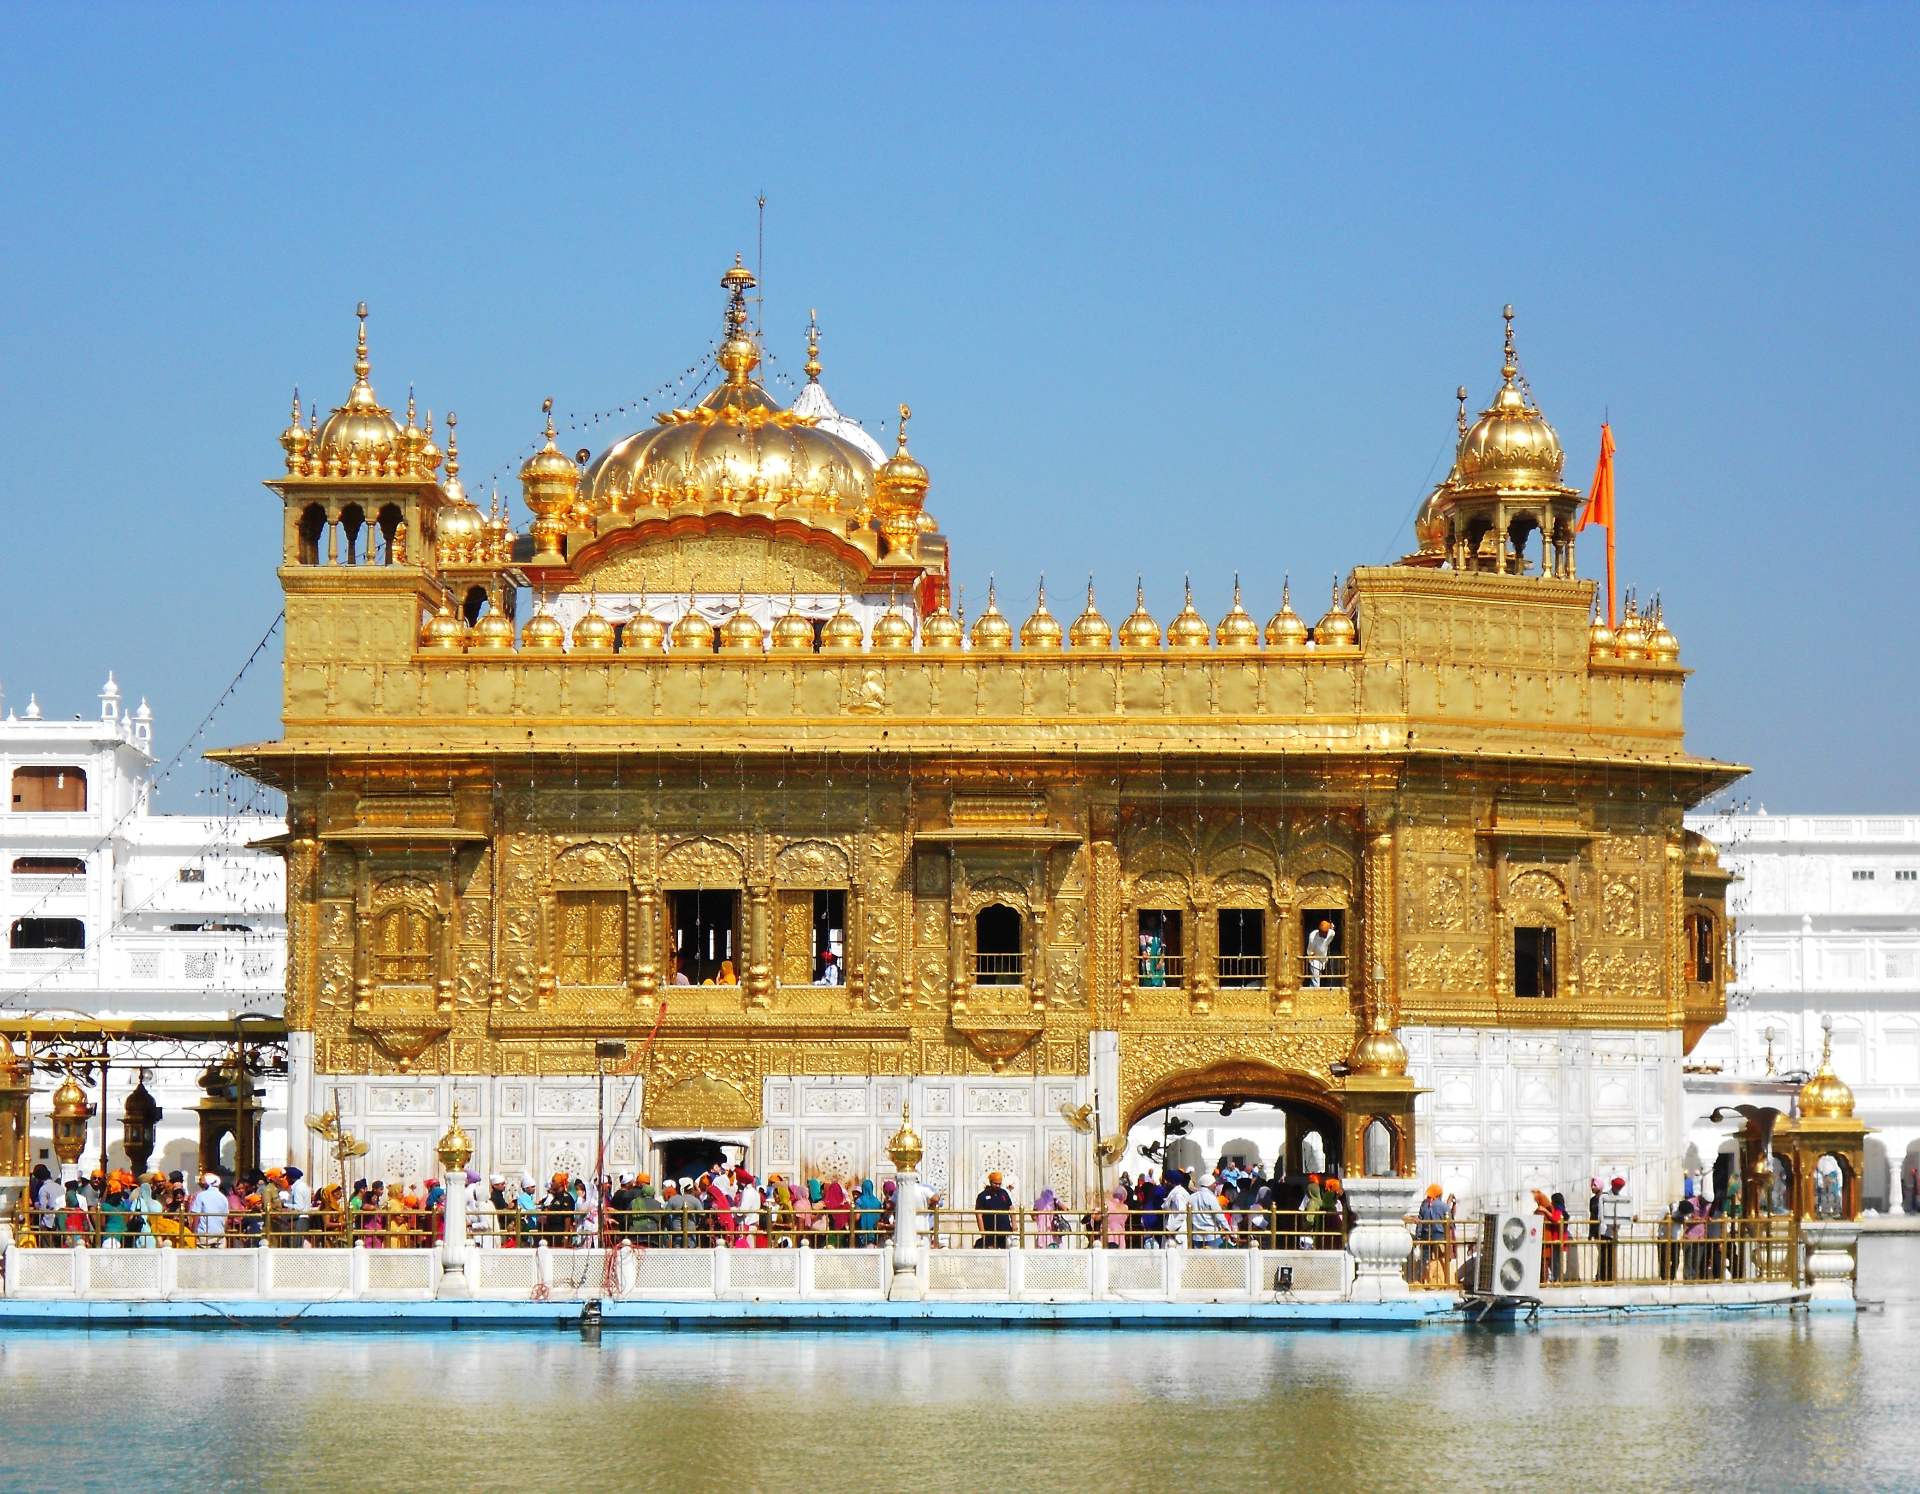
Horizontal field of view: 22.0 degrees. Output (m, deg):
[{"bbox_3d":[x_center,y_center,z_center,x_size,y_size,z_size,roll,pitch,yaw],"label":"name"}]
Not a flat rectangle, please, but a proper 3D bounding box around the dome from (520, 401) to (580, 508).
[{"bbox_3d":[-6.512,-4.647,78.587,0.949,1.769,0.949,0,-5,1],"label":"dome"}]

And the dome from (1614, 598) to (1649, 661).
[{"bbox_3d":[11.134,-1.974,82.057,0.565,1.090,0.565,0,-5,1],"label":"dome"}]

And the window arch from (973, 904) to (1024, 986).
[{"bbox_3d":[0.614,3.158,78.914,0.806,1.328,0.200,0,-5,1],"label":"window arch"}]

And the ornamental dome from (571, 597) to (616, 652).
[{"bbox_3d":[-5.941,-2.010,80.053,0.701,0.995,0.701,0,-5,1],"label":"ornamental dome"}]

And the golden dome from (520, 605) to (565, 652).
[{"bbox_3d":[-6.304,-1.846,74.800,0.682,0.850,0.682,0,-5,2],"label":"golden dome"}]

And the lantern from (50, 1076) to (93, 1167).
[{"bbox_3d":[-13.854,5.835,77.157,0.631,1.412,0.631,0,-5,2],"label":"lantern"}]

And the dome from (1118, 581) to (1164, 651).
[{"bbox_3d":[2.718,-1.968,74.509,0.679,1.058,0.679,0,-5,2],"label":"dome"}]

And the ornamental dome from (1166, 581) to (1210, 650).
[{"bbox_3d":[3.432,-1.973,74.486,0.656,1.046,0.656,0,-5,2],"label":"ornamental dome"}]

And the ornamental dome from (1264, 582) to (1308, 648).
[{"bbox_3d":[4.904,-1.978,74.437,0.655,1.034,0.655,0,-5,2],"label":"ornamental dome"}]

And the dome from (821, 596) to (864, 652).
[{"bbox_3d":[-1.779,-1.909,74.918,0.653,0.971,0.612,0,-5,1],"label":"dome"}]

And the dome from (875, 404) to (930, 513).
[{"bbox_3d":[-0.910,-4.538,78.209,0.861,1.777,0.861,0,-5,2],"label":"dome"}]

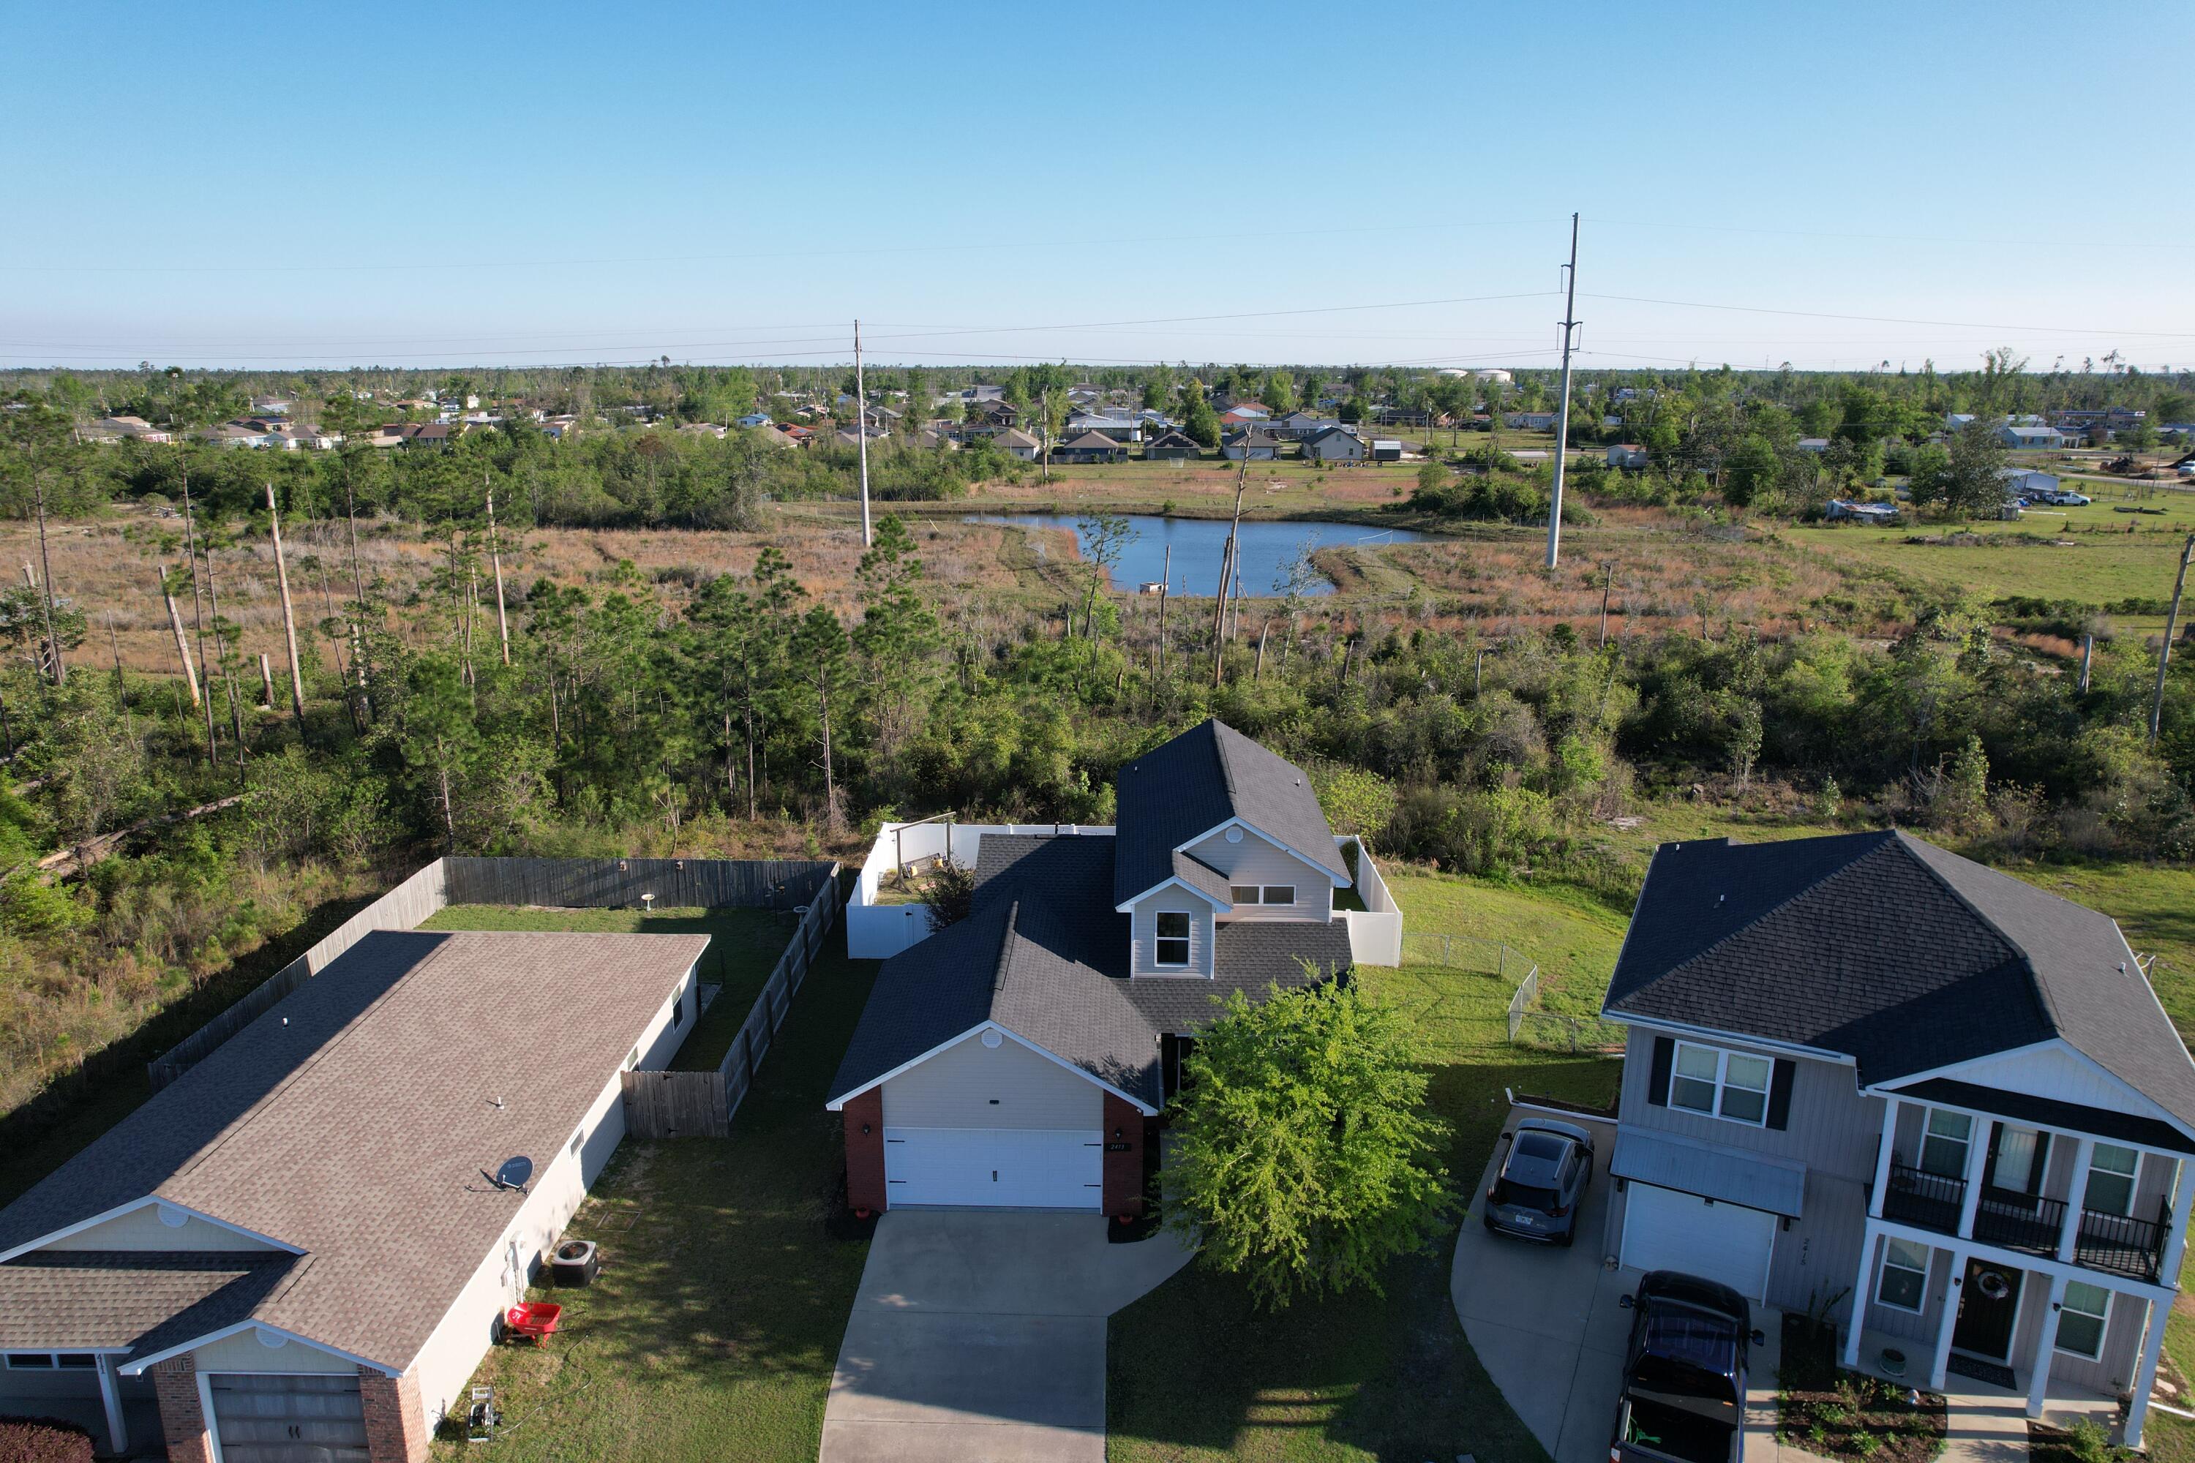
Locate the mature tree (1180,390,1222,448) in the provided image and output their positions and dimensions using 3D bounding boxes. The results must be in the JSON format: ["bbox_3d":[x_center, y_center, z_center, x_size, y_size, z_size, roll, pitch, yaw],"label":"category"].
[{"bbox_3d":[23.200,-69.636,300.269,9.300,13.000,9.200,0,15,0],"label":"mature tree"}]

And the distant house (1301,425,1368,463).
[{"bbox_3d":[48.250,-58.785,273.690,10.600,6.100,14.500,0,15,1],"label":"distant house"}]

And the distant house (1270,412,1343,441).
[{"bbox_3d":[54.132,-79.044,348.468,19.000,6.200,12.500,0,15,0],"label":"distant house"}]

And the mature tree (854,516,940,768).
[{"bbox_3d":[-9.334,-3.956,62.152,4.100,11.900,4.100,0,15,0],"label":"mature tree"}]

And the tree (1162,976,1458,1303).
[{"bbox_3d":[4.350,8.290,27.670,6.000,6.600,6.000,0,15,0],"label":"tree"}]

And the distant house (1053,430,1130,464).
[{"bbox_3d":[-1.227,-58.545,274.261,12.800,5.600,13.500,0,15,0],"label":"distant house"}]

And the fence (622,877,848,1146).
[{"bbox_3d":[-10.457,7.303,40.140,2.900,1.770,14.600,0,15,0],"label":"fence"}]

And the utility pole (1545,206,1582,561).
[{"bbox_3d":[42.430,-30.461,122.076,2.200,31.600,1.300,0,15,0],"label":"utility pole"}]

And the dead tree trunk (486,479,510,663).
[{"bbox_3d":[-36.500,-9.261,81.755,0.500,11.900,0.500,0,15,0],"label":"dead tree trunk"}]

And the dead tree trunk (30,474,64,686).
[{"bbox_3d":[-59.700,-8.326,76.827,1.200,12.700,1.100,0,15,0],"label":"dead tree trunk"}]

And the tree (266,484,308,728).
[{"bbox_3d":[-41.400,-6.104,68.519,0.550,12.800,0.550,0,15,0],"label":"tree"}]

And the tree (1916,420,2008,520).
[{"bbox_3d":[109.769,-33.361,170.191,10.500,12.000,10.500,0,15,0],"label":"tree"}]

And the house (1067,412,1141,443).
[{"bbox_3d":[1.800,-75.825,335.380,18.200,6.400,10.500,0,15,1],"label":"house"}]

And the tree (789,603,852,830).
[{"bbox_3d":[-11.206,-0.537,54.171,2.700,9.500,2.700,0,15,0],"label":"tree"}]

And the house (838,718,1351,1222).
[{"bbox_3d":[0.480,5.311,36.963,12.350,7.450,16.300,0,15,1],"label":"house"}]

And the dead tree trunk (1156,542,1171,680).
[{"bbox_3d":[4.007,-6.912,79.689,0.600,8.400,0.500,0,15,0],"label":"dead tree trunk"}]

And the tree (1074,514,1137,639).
[{"bbox_3d":[0.480,-9.727,88.574,4.200,9.200,4.000,0,15,0],"label":"tree"}]

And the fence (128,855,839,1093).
[{"bbox_3d":[-17.007,7.041,41.003,15.800,1.800,13.200,0,15,0],"label":"fence"}]

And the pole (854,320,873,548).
[{"bbox_3d":[-24.070,-30.331,137.885,1.100,22.900,1.000,0,15,0],"label":"pole"}]

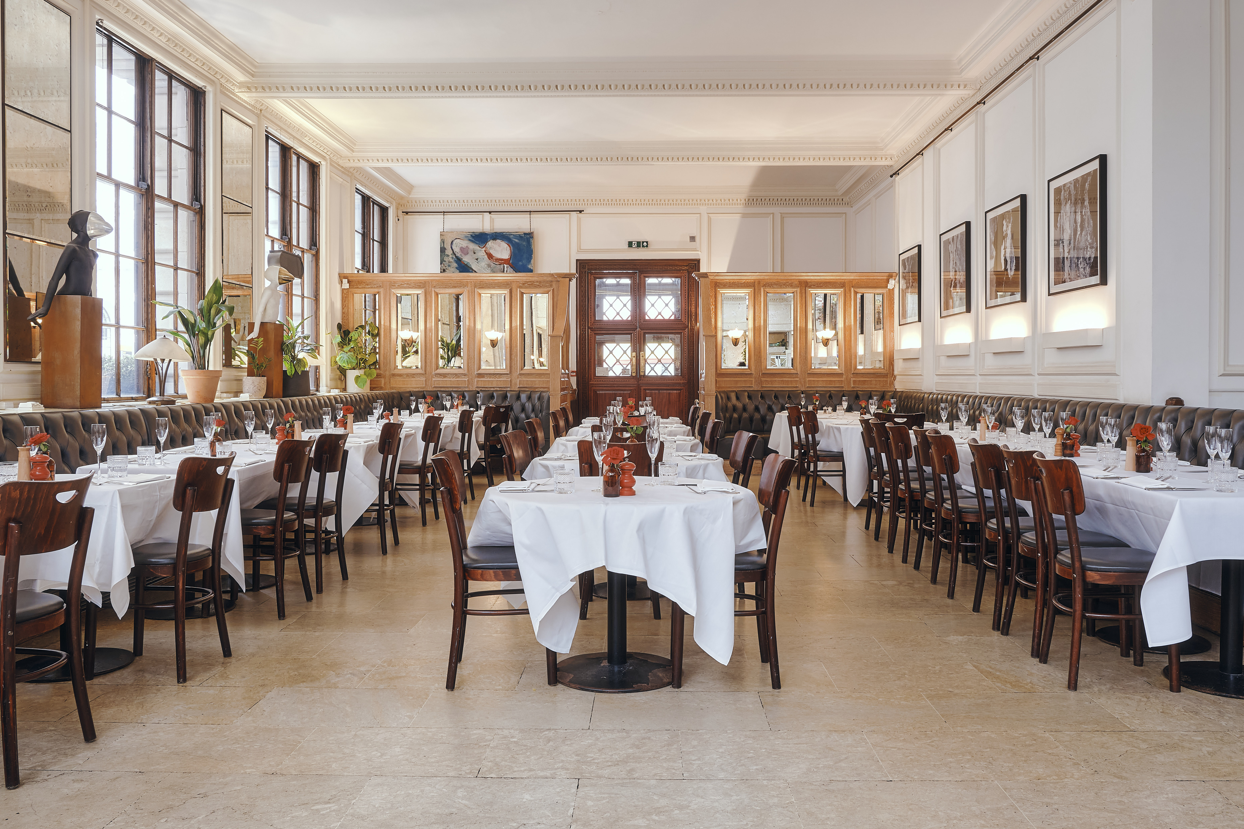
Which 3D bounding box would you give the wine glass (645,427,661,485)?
[{"bbox_3d":[0.137,0.182,4.040,0.068,0.245,0.068,0,2,2],"label":"wine glass"}]

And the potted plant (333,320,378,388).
[{"bbox_3d":[-3.049,-0.680,10.700,0.530,0.820,0.480,0,1,0],"label":"potted plant"}]

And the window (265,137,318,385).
[{"bbox_3d":[-3.686,-1.612,10.460,0.140,2.640,1.520,0,2,2],"label":"window"}]

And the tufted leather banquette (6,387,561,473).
[{"bbox_3d":[-2.055,0.382,7.700,2.050,1.010,8.400,0,2,2],"label":"tufted leather banquette"}]

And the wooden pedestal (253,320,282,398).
[{"bbox_3d":[-3.160,-0.478,8.260,0.230,0.660,0.230,0,2,2],"label":"wooden pedestal"}]

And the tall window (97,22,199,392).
[{"bbox_3d":[-3.537,-1.400,7.000,0.130,2.500,1.580,0,2,2],"label":"tall window"}]

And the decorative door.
[{"bbox_3d":[0.240,-0.867,13.983,1.840,2.930,0.200,0,1,0],"label":"decorative door"}]

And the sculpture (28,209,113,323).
[{"bbox_3d":[-3.250,-0.875,5.520,0.420,0.650,0.320,0,2,2],"label":"sculpture"}]

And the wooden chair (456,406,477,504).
[{"bbox_3d":[-1.640,0.394,8.930,0.490,0.885,0.420,0,2,3],"label":"wooden chair"}]

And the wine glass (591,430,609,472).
[{"bbox_3d":[-0.085,0.187,3.717,0.065,0.227,0.065,0,1,0],"label":"wine glass"}]

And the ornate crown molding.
[{"bbox_3d":[0.051,-3.147,13.850,6.720,0.240,0.240,0,1,0],"label":"ornate crown molding"}]

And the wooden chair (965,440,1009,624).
[{"bbox_3d":[1.973,0.569,4.600,0.500,0.885,0.430,0,2,3],"label":"wooden chair"}]

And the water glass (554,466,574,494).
[{"bbox_3d":[-0.234,0.266,3.783,0.078,0.103,0.078,0,2,2],"label":"water glass"}]

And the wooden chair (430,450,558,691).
[{"bbox_3d":[-0.490,0.605,3.755,0.480,0.880,0.415,0,2,-3],"label":"wooden chair"}]

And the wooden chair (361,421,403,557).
[{"bbox_3d":[-1.769,0.481,6.325,0.475,0.860,0.425,0,1,1],"label":"wooden chair"}]

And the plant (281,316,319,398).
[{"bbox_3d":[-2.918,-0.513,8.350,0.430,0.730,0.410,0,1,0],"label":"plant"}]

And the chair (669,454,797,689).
[{"bbox_3d":[0.423,0.594,3.676,0.475,0.865,0.425,0,1,1],"label":"chair"}]

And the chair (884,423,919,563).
[{"bbox_3d":[1.990,0.498,6.040,0.480,0.865,0.430,0,2,-2],"label":"chair"}]

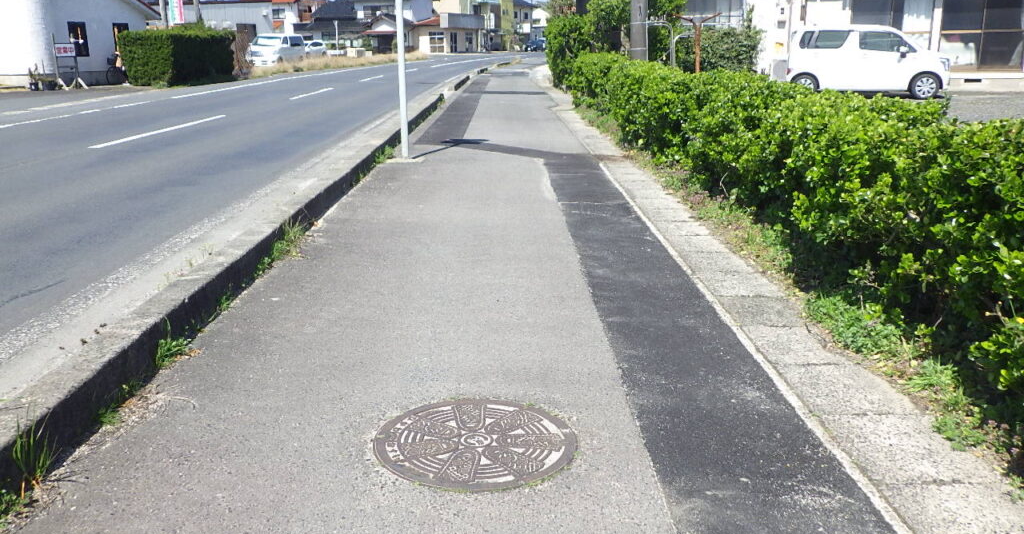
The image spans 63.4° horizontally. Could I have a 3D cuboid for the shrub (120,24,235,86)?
[{"bbox_3d":[-11.824,-7.378,29.464,1.700,1.670,5.300,0,15,4],"label":"shrub"}]

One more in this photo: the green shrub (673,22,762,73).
[{"bbox_3d":[4.875,-4.862,19.623,2.150,1.680,1.400,7,17,25],"label":"green shrub"}]

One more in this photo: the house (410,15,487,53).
[{"bbox_3d":[-7.100,-25.804,91.951,5.000,4.100,8.500,7,17,24],"label":"house"}]

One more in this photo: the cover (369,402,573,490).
[{"bbox_3d":[-0.127,0.620,2.893,0.695,0.040,0.695,0,15,0],"label":"cover"}]

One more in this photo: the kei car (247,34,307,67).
[{"bbox_3d":[-12.400,-11.377,43.541,1.760,1.750,4.600,0,15,0],"label":"kei car"}]

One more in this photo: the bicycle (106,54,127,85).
[{"bbox_3d":[-14.276,-7.506,31.287,1.750,1.080,0.580,-2,15,-7],"label":"bicycle"}]

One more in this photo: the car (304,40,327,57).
[{"bbox_3d":[-18.400,-19.689,74.442,1.700,1.520,4.100,6,16,21],"label":"car"}]

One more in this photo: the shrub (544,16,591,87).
[{"bbox_3d":[1.720,-6.700,25.640,1.400,2.150,1.450,0,15,0],"label":"shrub"}]

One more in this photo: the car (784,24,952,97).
[{"bbox_3d":[8.153,-4.744,19.042,3.400,1.650,1.480,5,16,21],"label":"car"}]

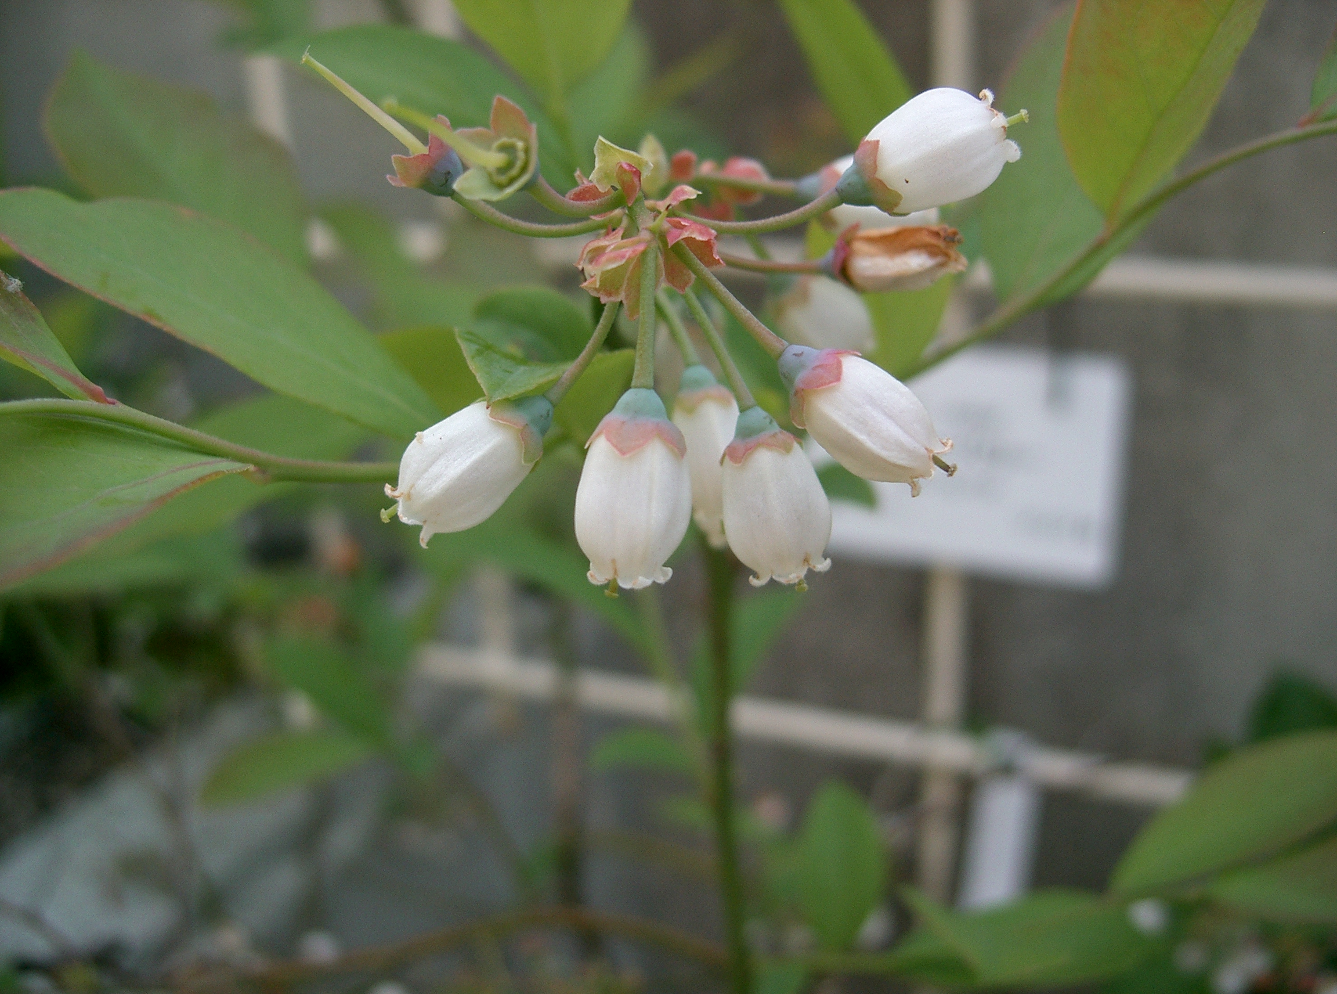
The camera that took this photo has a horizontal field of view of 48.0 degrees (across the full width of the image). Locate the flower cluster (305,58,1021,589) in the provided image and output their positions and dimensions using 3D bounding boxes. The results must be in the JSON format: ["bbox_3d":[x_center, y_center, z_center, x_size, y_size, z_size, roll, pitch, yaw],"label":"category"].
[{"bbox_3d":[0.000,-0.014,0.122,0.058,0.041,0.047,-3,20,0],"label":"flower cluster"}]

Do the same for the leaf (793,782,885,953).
[{"bbox_3d":[0.026,0.056,0.230,0.014,0.027,0.009,-3,20,0],"label":"leaf"}]

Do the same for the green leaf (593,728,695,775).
[{"bbox_3d":[-0.004,0.040,0.235,0.016,0.008,0.012,-3,20,0],"label":"green leaf"}]

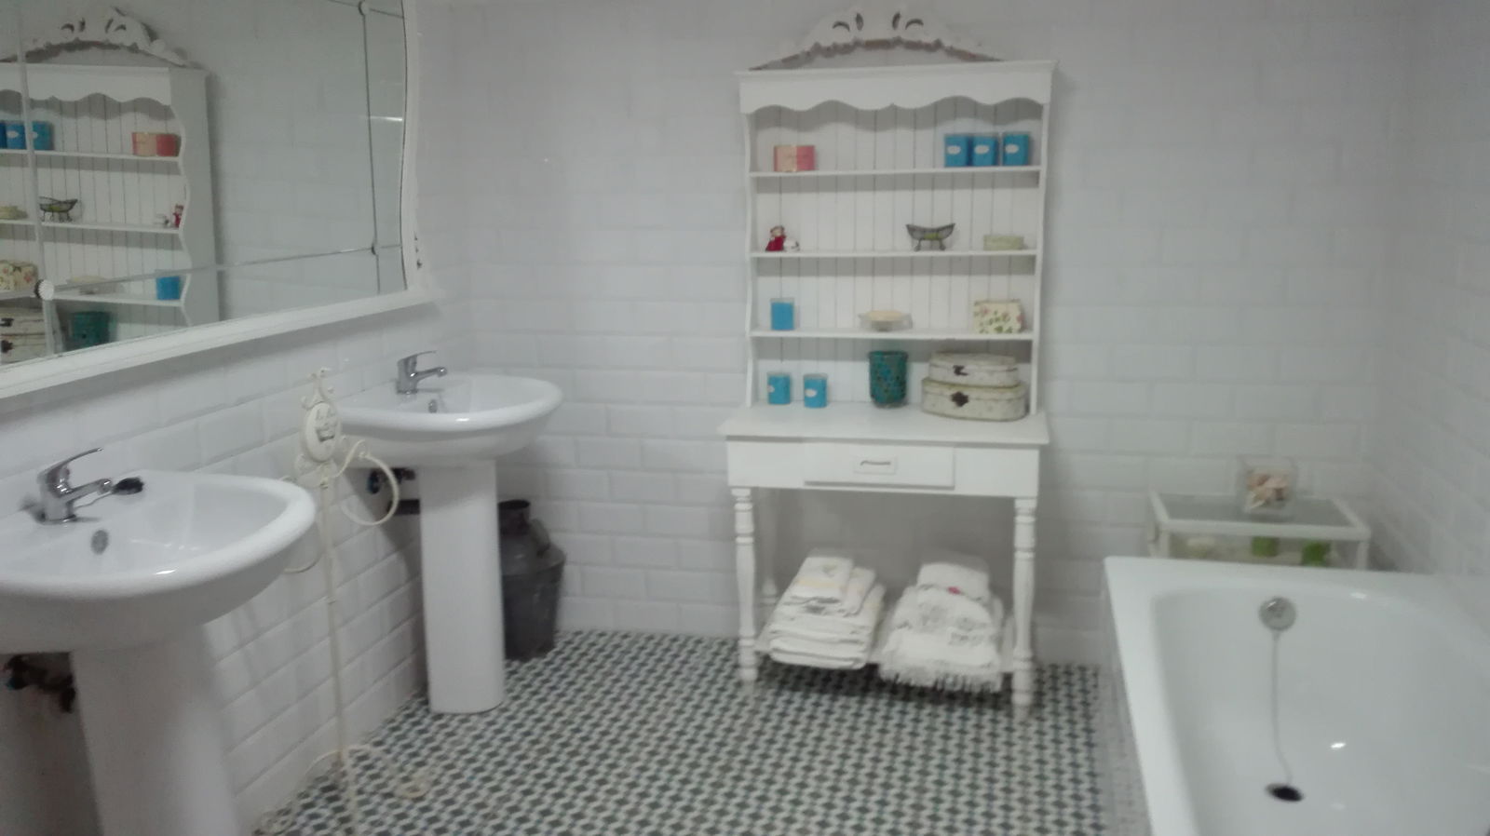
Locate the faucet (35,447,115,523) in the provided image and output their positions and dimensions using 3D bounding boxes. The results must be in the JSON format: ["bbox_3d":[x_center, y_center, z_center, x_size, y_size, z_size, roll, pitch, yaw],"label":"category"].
[{"bbox_3d":[-1.048,0.104,1.663,0.142,0.118,0.052,2,12,14],"label":"faucet"}]

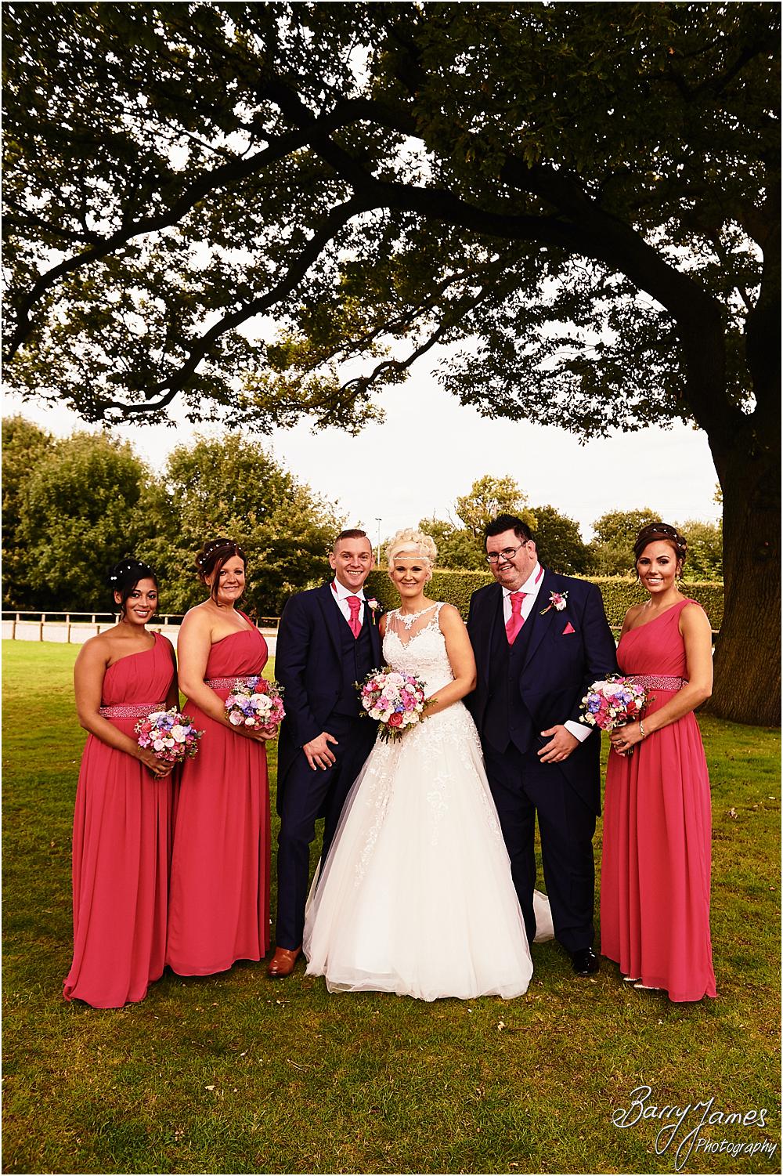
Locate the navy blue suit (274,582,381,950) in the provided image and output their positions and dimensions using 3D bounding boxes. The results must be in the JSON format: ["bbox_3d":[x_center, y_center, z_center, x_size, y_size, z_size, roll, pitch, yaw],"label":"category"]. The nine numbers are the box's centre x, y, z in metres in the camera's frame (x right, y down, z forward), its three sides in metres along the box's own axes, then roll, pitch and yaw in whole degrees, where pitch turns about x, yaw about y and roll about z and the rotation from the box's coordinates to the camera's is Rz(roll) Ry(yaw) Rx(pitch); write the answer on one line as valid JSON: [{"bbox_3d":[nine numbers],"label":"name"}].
[{"bbox_3d":[-0.240,0.695,3.680,0.490,1.440,0.380,1,-1,-25],"label":"navy blue suit"}]

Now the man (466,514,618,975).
[{"bbox_3d":[0.615,0.610,3.770,0.680,1.830,0.470,0,-1,19],"label":"man"}]

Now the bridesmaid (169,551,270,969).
[{"bbox_3d":[-0.708,0.664,3.760,0.450,1.730,0.450,2,-1,-37],"label":"bridesmaid"}]

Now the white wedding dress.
[{"bbox_3d":[0.174,0.805,3.828,1.000,1.480,0.900,1,-1,12],"label":"white wedding dress"}]

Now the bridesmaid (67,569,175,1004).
[{"bbox_3d":[-1.039,0.700,3.529,0.440,1.640,0.450,2,-1,-37],"label":"bridesmaid"}]

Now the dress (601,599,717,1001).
[{"bbox_3d":[1.025,0.770,3.500,0.430,1.470,0.420,-1,-1,38],"label":"dress"}]

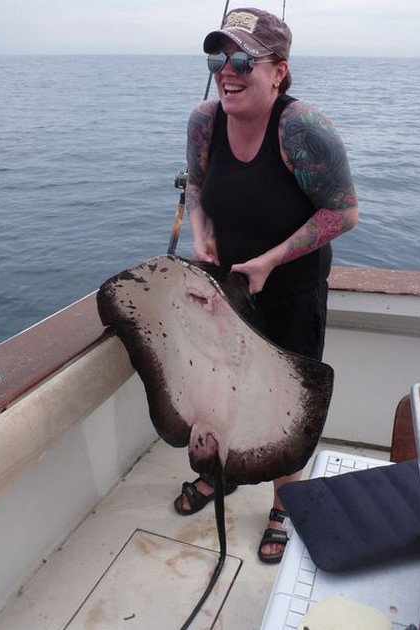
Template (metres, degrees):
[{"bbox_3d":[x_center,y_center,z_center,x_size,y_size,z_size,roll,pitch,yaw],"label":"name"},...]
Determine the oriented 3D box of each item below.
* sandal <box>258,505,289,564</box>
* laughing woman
[{"bbox_3d":[0.240,0.727,1.968,0.100,0.100,0.260,6,25,12],"label":"sandal"},{"bbox_3d":[0.135,-0.002,1.709,0.520,1.640,0.440,15,28,29],"label":"laughing woman"}]

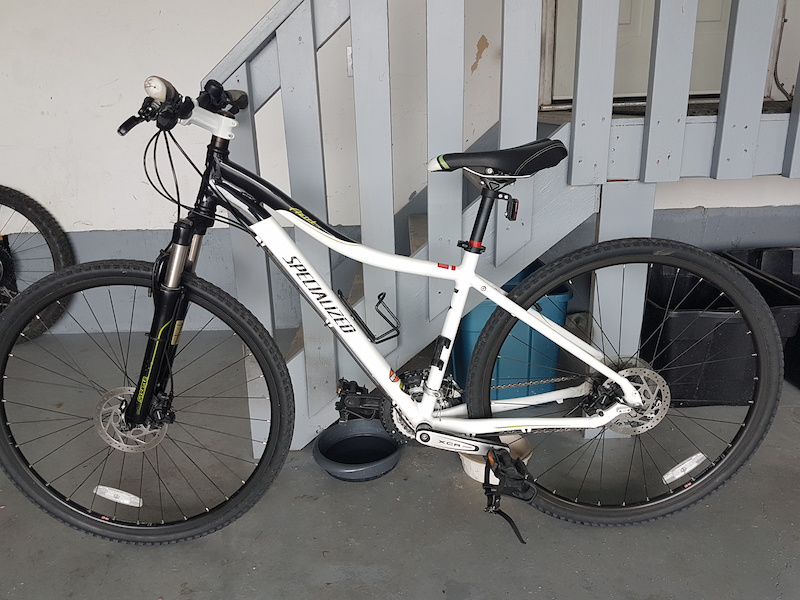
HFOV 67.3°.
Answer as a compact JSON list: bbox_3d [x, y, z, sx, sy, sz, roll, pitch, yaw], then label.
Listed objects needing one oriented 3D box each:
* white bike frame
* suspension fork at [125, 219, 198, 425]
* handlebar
[{"bbox_3d":[0.039,-0.032,1.274,0.940,0.735,0.160,-2,17,1],"label":"white bike frame"},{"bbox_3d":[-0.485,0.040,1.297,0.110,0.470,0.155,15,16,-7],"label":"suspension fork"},{"bbox_3d":[-0.394,-0.379,1.172,0.120,0.110,0.620,-3,17,-2],"label":"handlebar"}]

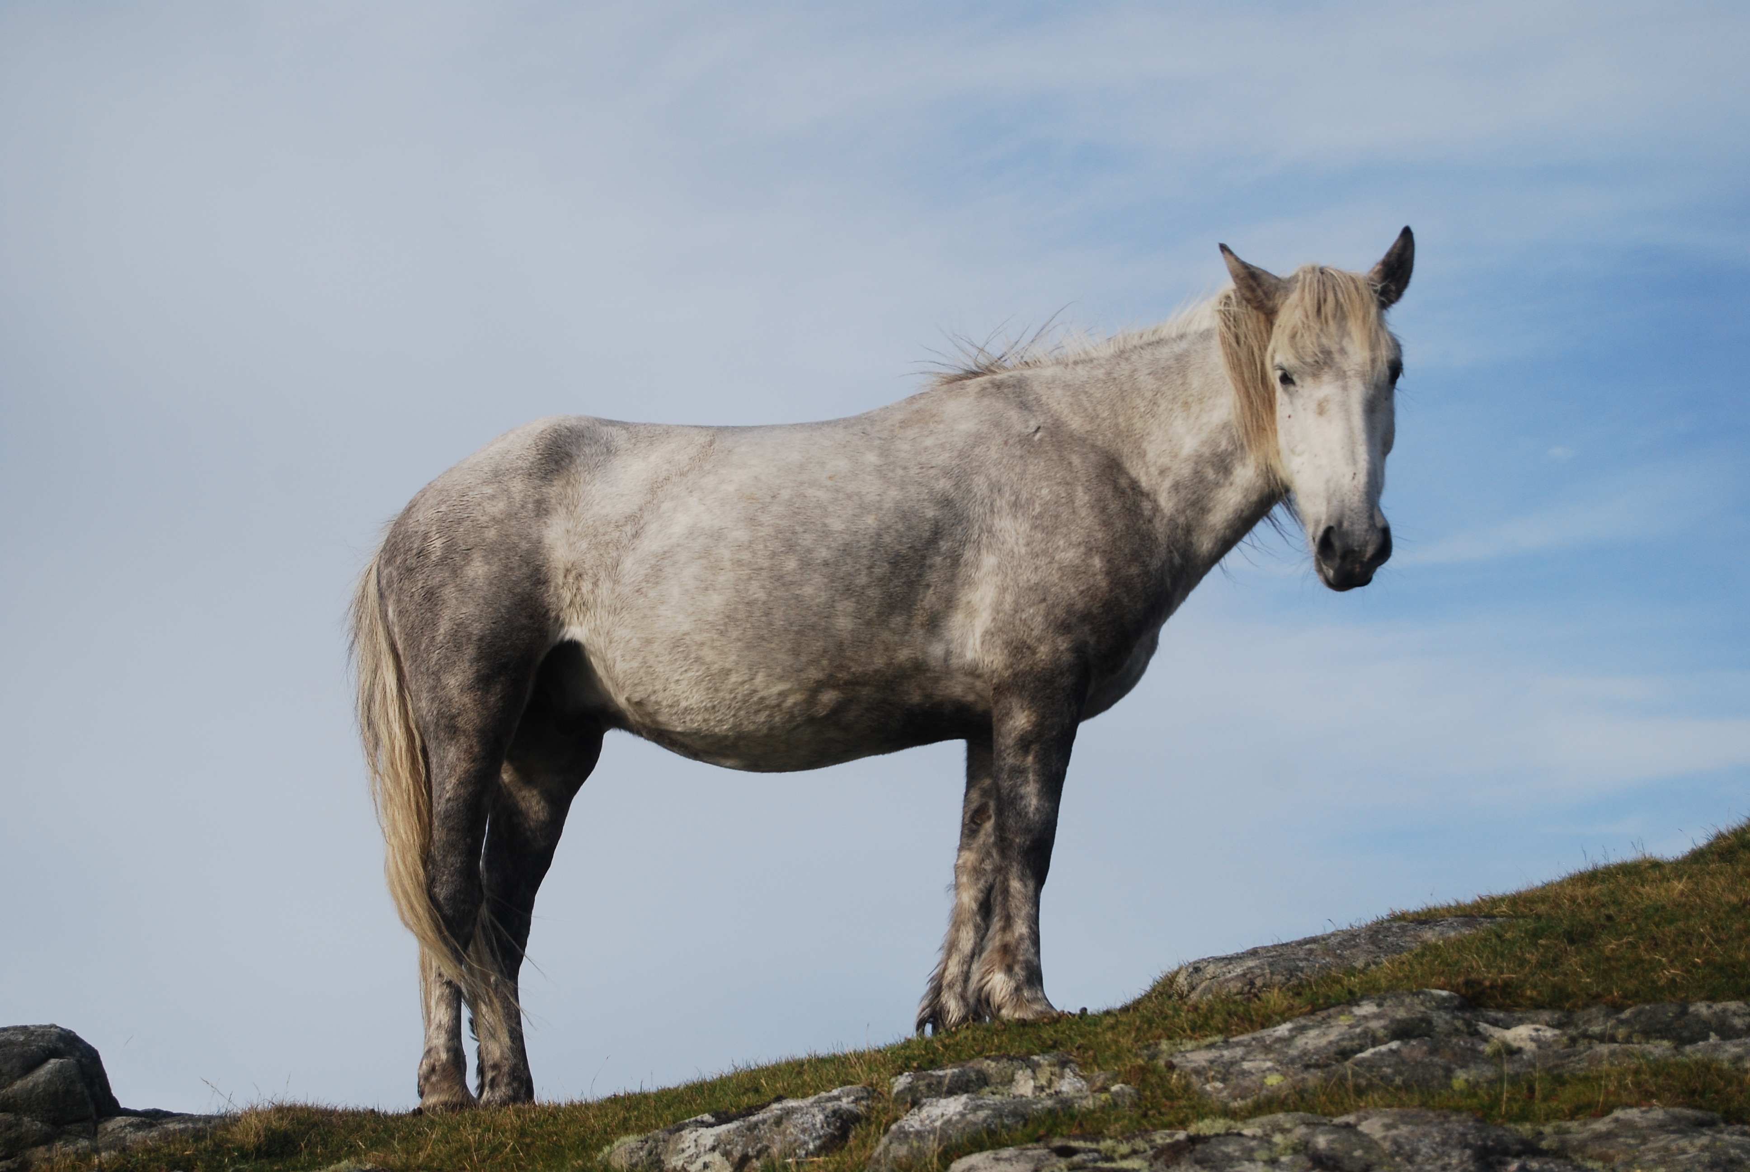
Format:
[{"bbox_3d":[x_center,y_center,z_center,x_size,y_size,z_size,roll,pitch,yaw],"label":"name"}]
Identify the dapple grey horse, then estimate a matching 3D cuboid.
[{"bbox_3d":[0.015,0.165,7.550,1.960,1.620,0.620,-3,-8,5],"label":"dapple grey horse"}]

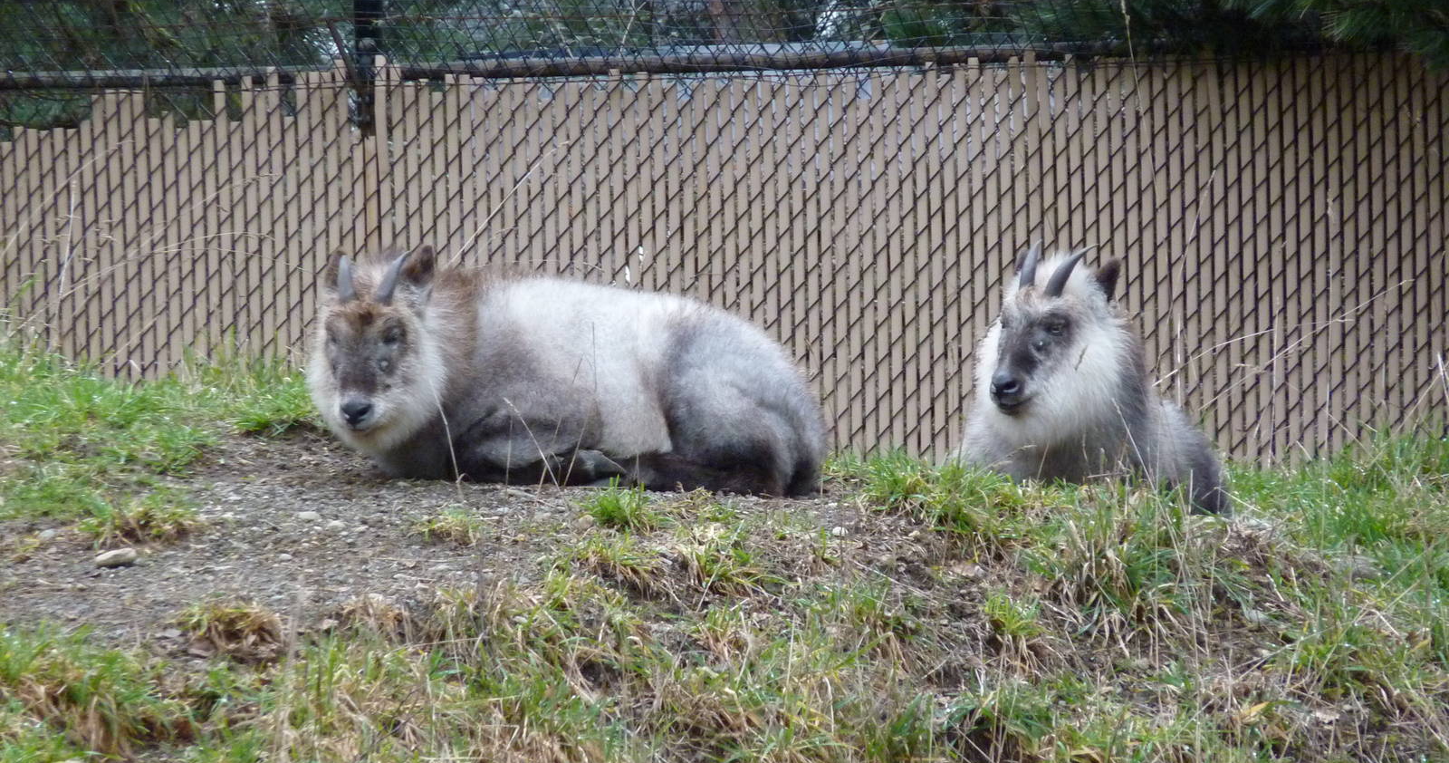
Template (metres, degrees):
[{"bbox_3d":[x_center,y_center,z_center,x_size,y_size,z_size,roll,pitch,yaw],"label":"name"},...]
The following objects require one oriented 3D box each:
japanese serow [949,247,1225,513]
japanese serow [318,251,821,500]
[{"bbox_3d":[0.718,-0.001,24.400,0.440,0.520,0.930,-1,-3,23],"label":"japanese serow"},{"bbox_3d":[-0.304,-0.020,24.200,0.970,0.465,0.460,0,-3,-7],"label":"japanese serow"}]

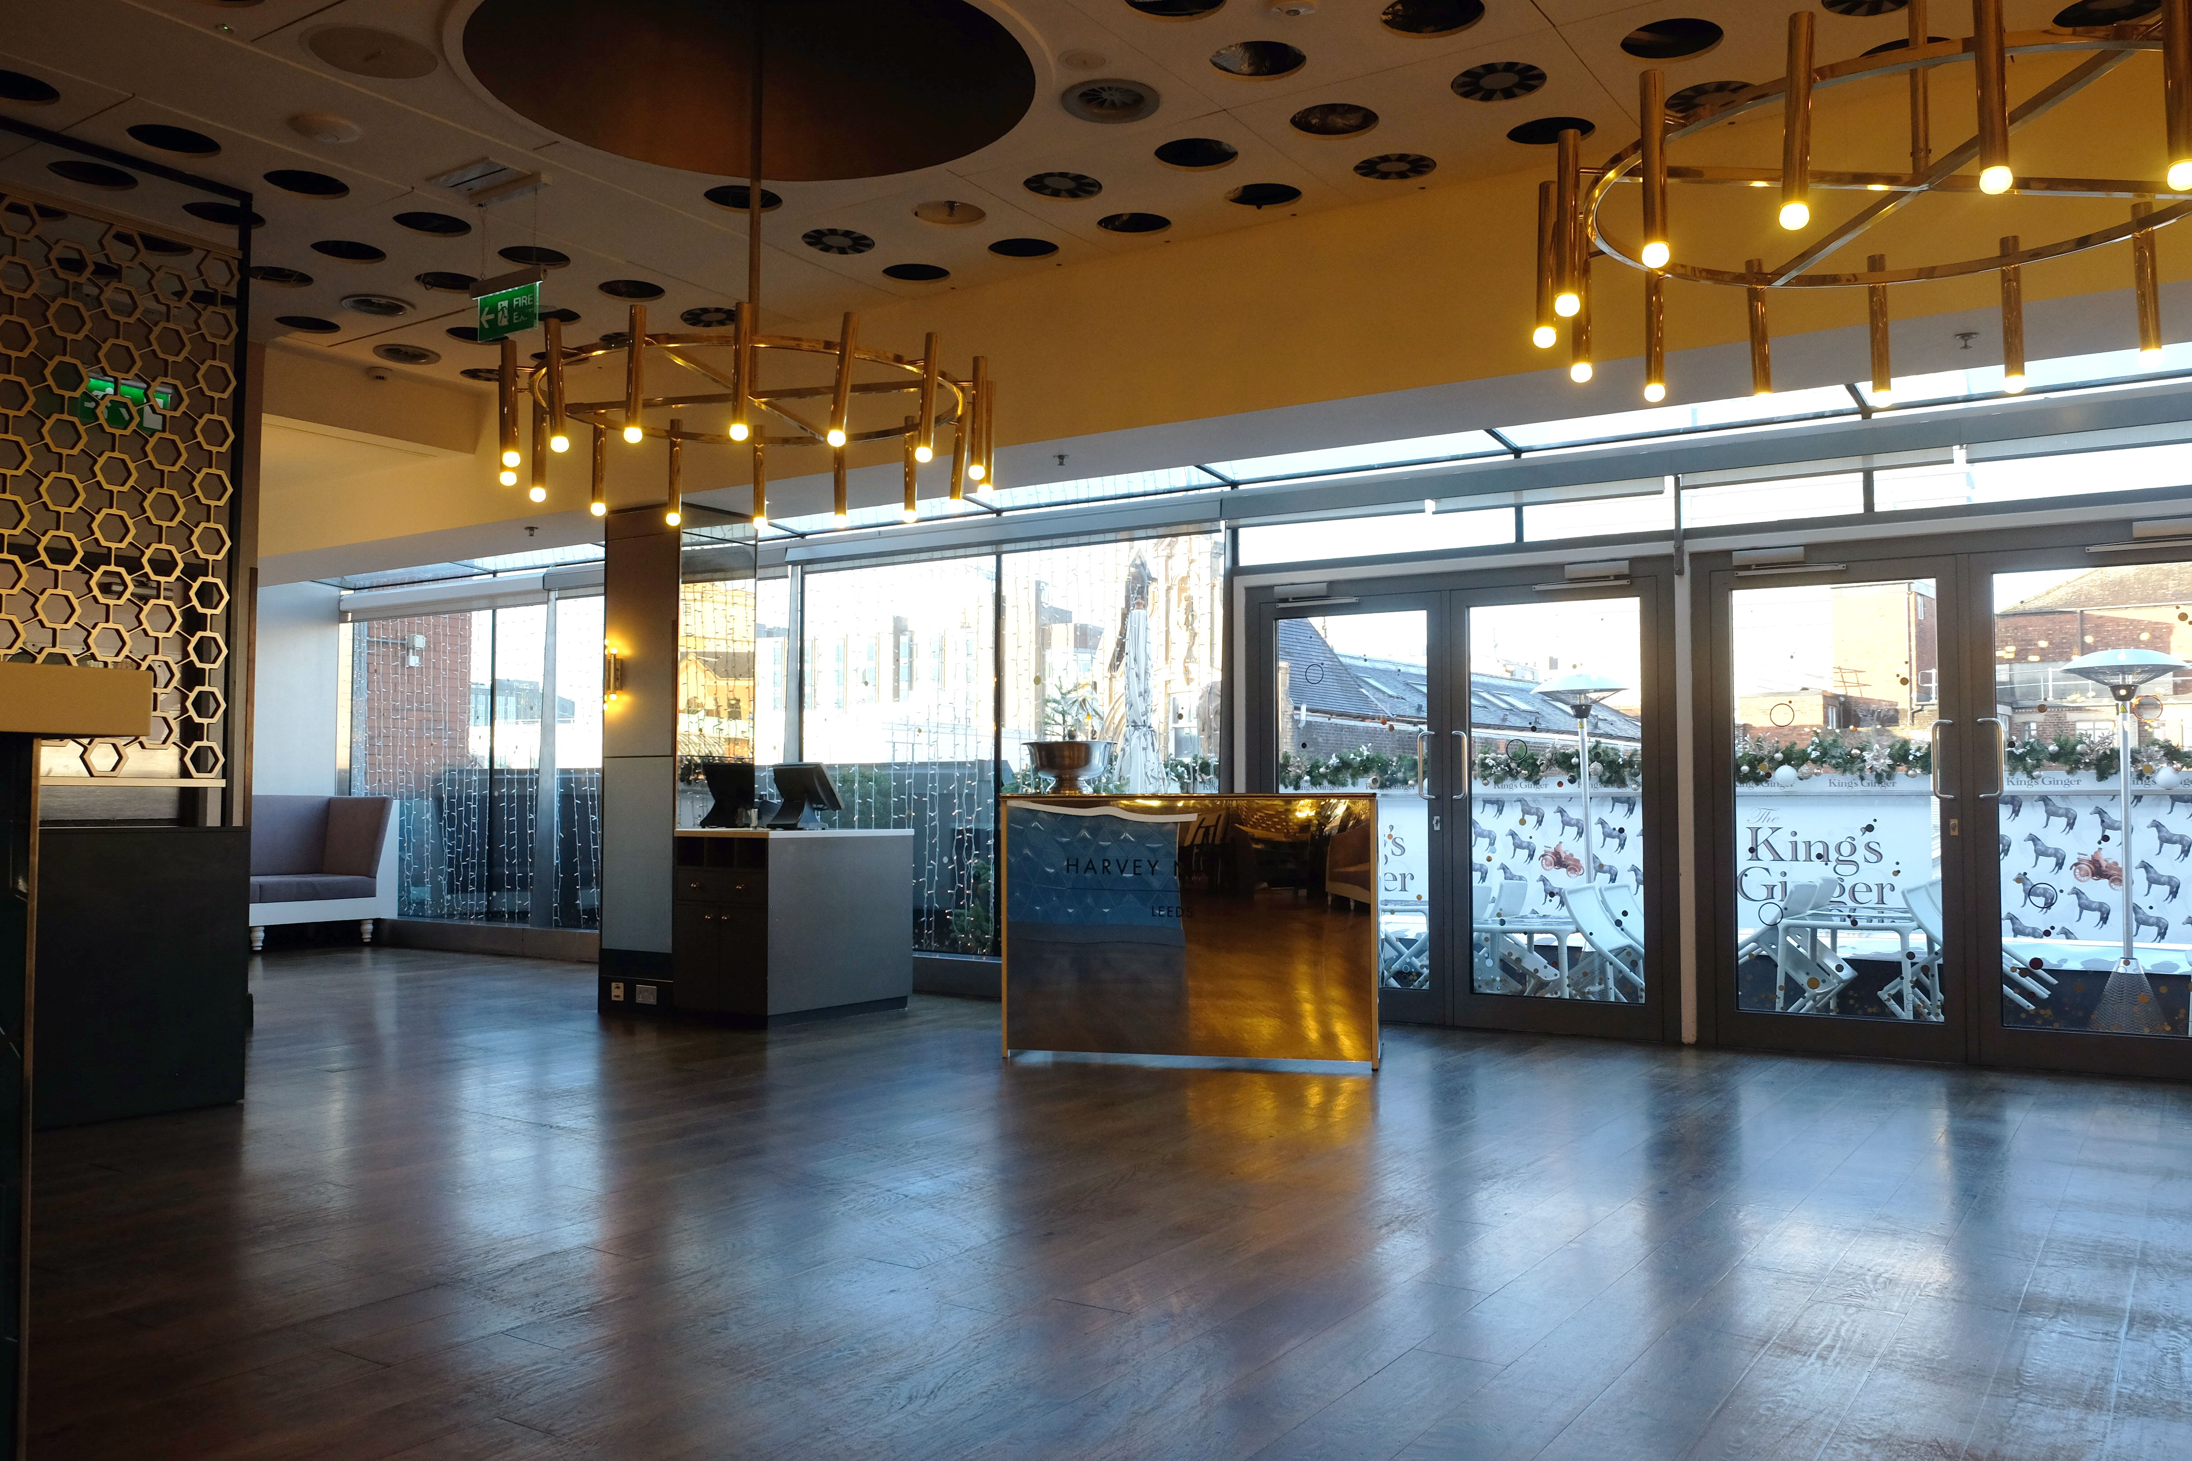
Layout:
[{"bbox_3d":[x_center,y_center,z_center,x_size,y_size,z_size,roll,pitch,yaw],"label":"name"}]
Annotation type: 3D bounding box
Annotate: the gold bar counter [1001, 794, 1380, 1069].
[{"bbox_3d":[0.436,0.825,7.024,1.553,1.097,0.652,-1,-3,12],"label":"gold bar counter"}]

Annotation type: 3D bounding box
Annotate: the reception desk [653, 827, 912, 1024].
[{"bbox_3d":[-1.518,0.968,8.346,0.642,0.931,1.097,-2,-3,32],"label":"reception desk"}]

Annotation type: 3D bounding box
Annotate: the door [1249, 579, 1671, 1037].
[{"bbox_3d":[1.677,0.353,7.819,2.049,2.122,0.093,-2,-3,32],"label":"door"}]

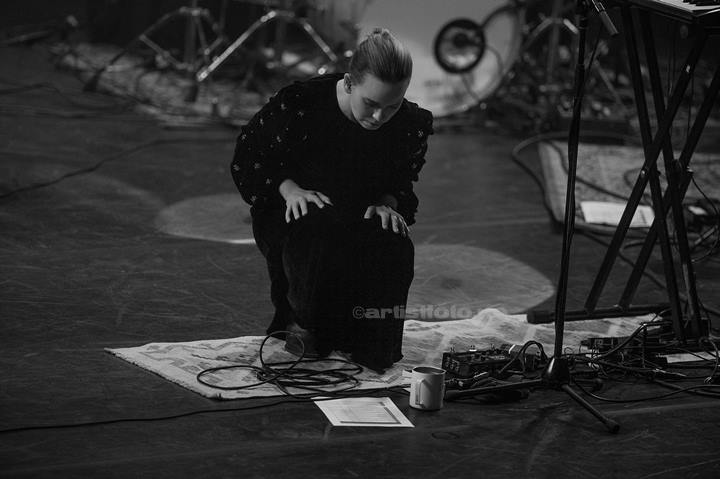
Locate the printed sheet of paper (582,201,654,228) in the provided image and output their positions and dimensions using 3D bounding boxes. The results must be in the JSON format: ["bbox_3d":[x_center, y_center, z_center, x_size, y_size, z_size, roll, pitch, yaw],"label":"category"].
[{"bbox_3d":[0.766,-0.072,17.736,0.210,0.003,0.297,4,13,-2],"label":"printed sheet of paper"}]

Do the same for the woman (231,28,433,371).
[{"bbox_3d":[-0.064,-0.144,16.163,0.530,0.880,0.620,0,13,-17],"label":"woman"}]

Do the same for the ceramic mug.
[{"bbox_3d":[0.169,0.385,15.325,0.086,0.094,0.117,8,13,18],"label":"ceramic mug"}]

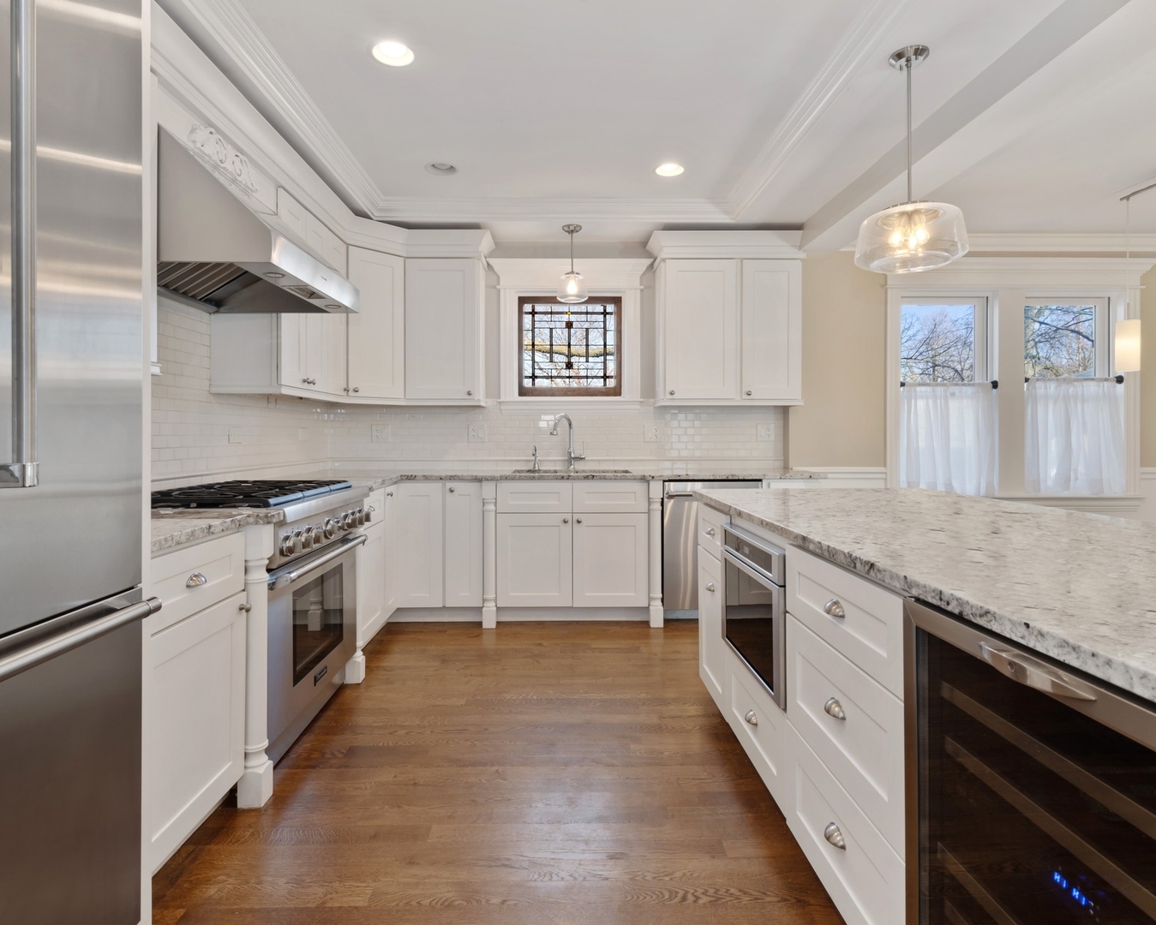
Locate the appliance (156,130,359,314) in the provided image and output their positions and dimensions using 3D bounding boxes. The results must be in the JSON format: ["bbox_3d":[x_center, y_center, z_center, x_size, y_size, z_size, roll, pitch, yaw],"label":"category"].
[{"bbox_3d":[-1.343,-0.898,2.585,0.690,0.460,0.914,0,1,-1],"label":"appliance"}]

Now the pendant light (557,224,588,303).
[{"bbox_3d":[-0.032,-1.287,4.260,0.200,0.475,0.200,0,1,-1],"label":"pendant light"}]

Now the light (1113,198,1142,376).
[{"bbox_3d":[3.026,-0.981,3.605,0.115,0.950,0.115,0,1,-1],"label":"light"}]

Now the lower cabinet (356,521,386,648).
[{"bbox_3d":[-1.378,0.620,3.420,0.615,0.570,0.490,0,1,-1],"label":"lower cabinet"}]

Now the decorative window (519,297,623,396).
[{"bbox_3d":[-0.053,-0.809,4.580,0.715,0.695,0.060,0,1,-1],"label":"decorative window"}]

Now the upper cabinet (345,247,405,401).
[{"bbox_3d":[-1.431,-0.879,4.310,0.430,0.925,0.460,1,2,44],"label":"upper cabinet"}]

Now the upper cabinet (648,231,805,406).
[{"bbox_3d":[0.972,-0.926,4.362,0.955,1.107,0.395,0,1,-1],"label":"upper cabinet"}]

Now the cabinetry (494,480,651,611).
[{"bbox_3d":[-0.041,0.483,4.255,0.930,0.770,0.600,0,1,-1],"label":"cabinetry"}]

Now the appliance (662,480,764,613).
[{"bbox_3d":[0.802,0.506,4.240,0.605,0.835,0.600,0,1,-1],"label":"appliance"}]

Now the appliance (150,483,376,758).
[{"bbox_3d":[-1.308,0.579,2.585,0.730,0.930,0.915,0,1,-1],"label":"appliance"}]

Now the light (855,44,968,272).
[{"bbox_3d":[1.171,-1.069,2.310,0.355,0.735,0.355,0,1,-1],"label":"light"}]

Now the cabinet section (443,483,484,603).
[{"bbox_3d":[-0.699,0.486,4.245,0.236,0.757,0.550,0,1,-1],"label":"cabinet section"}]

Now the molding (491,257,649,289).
[{"bbox_3d":[-0.045,-1.298,4.510,1.140,0.205,0.100,0,1,-1],"label":"molding"}]

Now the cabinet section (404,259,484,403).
[{"bbox_3d":[-0.896,-0.862,4.415,0.460,0.930,0.330,0,1,-1],"label":"cabinet section"}]

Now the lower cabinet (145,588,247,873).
[{"bbox_3d":[-1.323,0.690,1.797,0.615,0.575,0.480,0,1,-1],"label":"lower cabinet"}]

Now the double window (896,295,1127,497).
[{"bbox_3d":[2.976,-0.459,4.530,1.600,1.390,0.140,0,1,-1],"label":"double window"}]

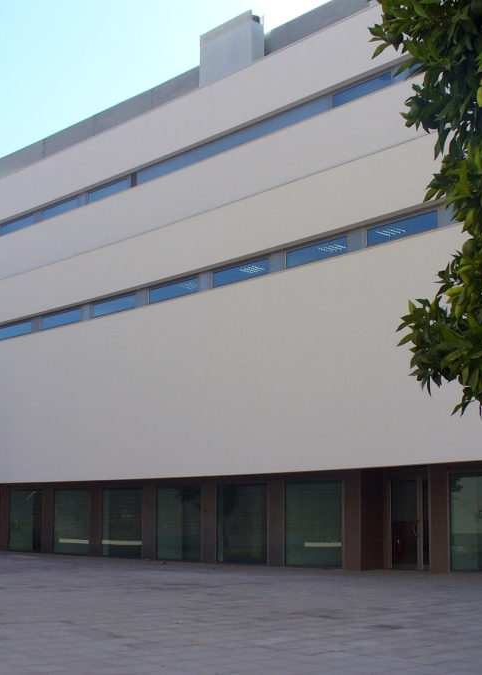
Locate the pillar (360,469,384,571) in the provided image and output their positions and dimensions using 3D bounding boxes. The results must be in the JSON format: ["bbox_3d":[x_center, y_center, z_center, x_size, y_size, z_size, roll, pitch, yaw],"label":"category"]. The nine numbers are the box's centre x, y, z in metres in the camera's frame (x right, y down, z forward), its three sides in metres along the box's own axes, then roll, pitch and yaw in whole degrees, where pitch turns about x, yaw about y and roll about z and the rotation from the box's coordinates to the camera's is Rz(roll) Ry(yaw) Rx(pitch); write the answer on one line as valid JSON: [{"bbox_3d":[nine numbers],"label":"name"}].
[{"bbox_3d":[3.628,5.304,28.091,0.992,2.858,0.500,11,-15,-44],"label":"pillar"}]

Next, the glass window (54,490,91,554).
[{"bbox_3d":[-6.538,7.159,37.482,0.150,2.522,2.461,11,-15,-44],"label":"glass window"}]

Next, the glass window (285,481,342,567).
[{"bbox_3d":[2.018,5.114,26.445,0.120,2.364,2.100,11,-15,-43],"label":"glass window"}]

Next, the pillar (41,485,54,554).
[{"bbox_3d":[-6.994,6.783,35.661,0.400,2.448,0.762,11,-15,-43],"label":"pillar"}]

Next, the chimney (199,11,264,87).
[{"bbox_3d":[-0.281,-8.505,28.716,0.495,1.850,2.336,9,-14,-43],"label":"chimney"}]

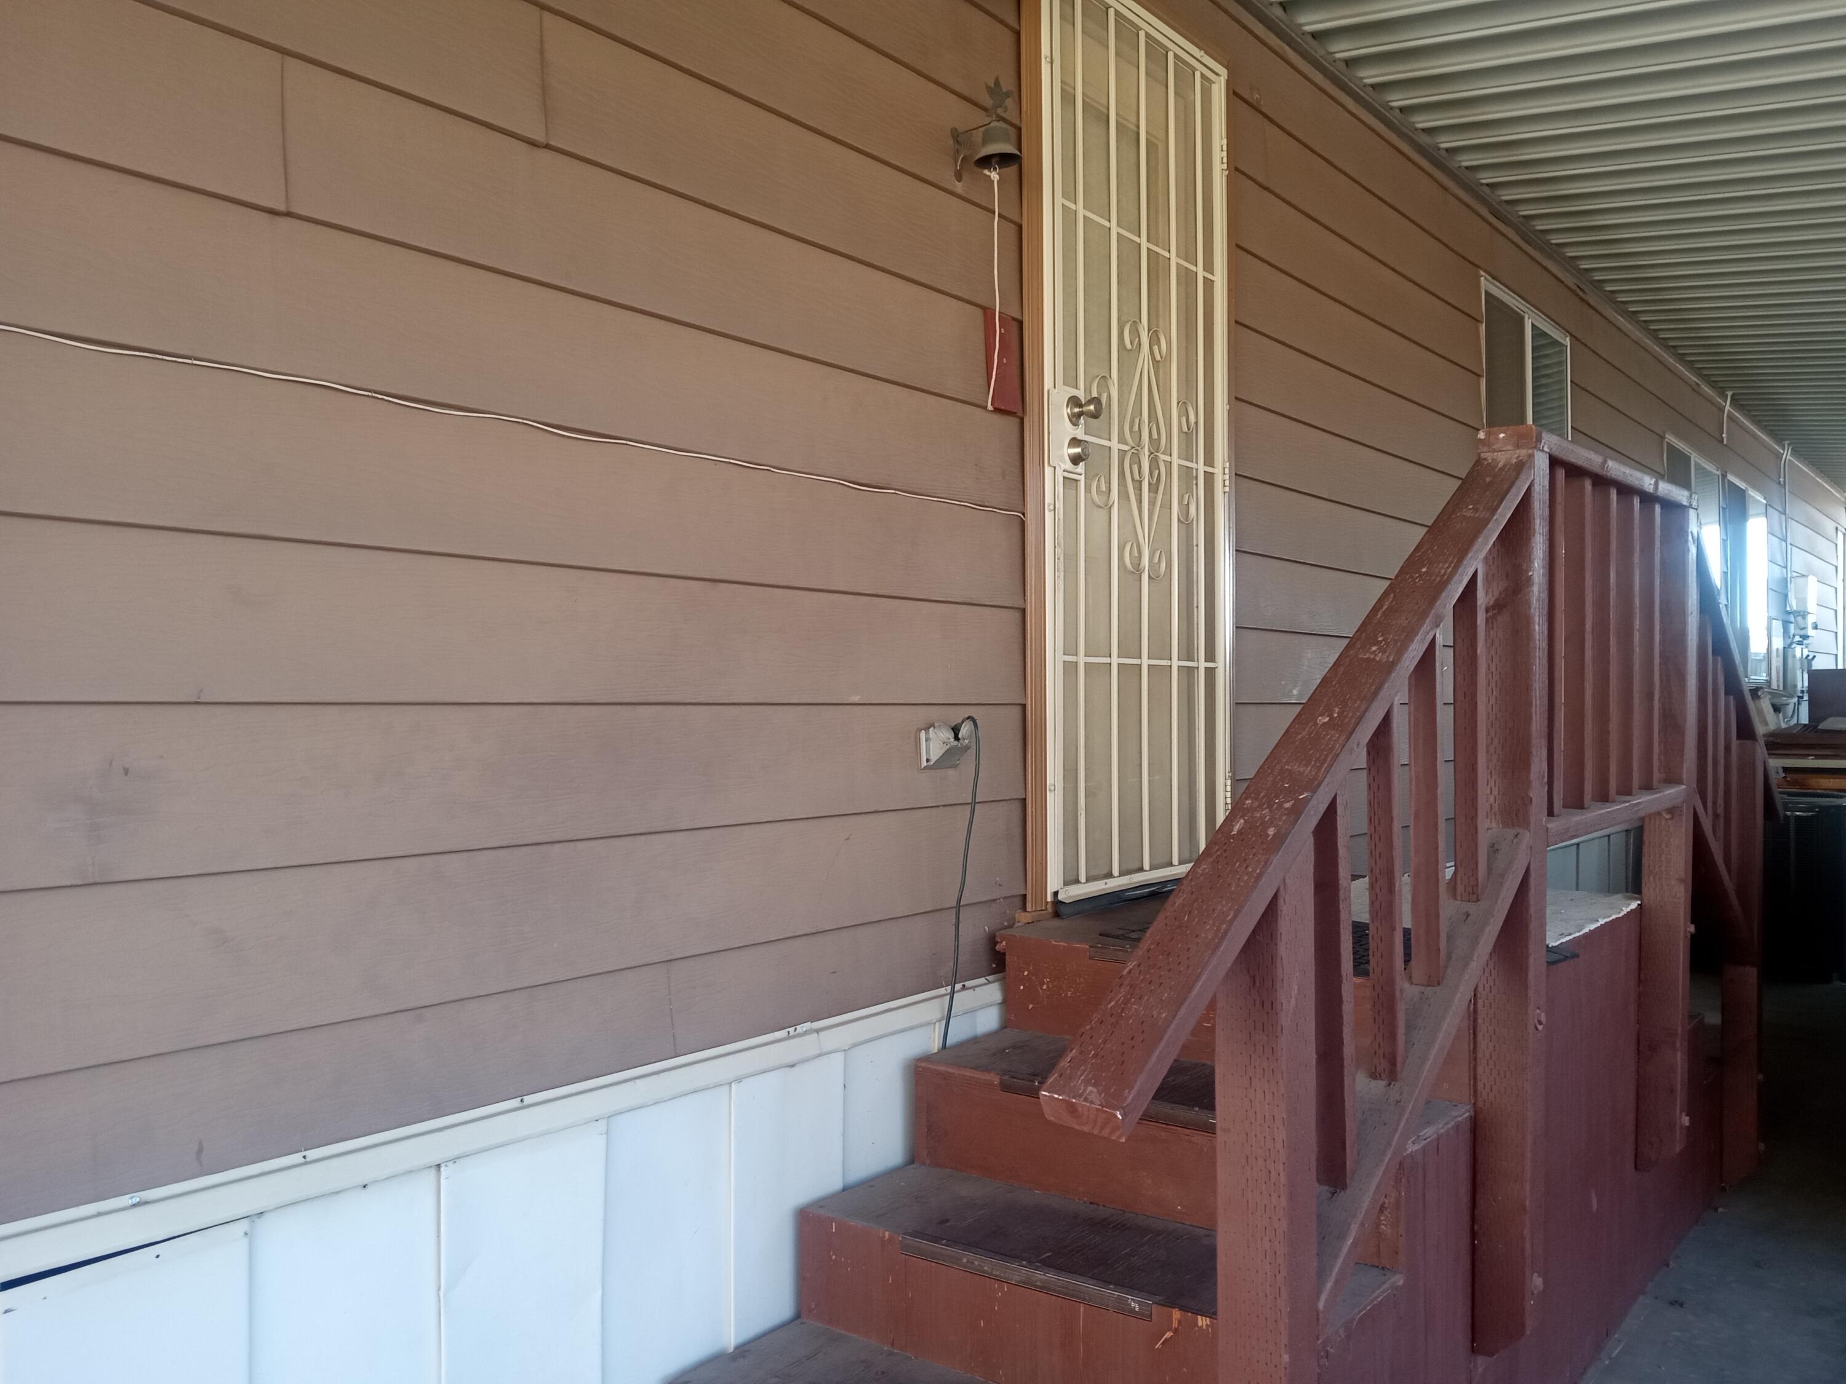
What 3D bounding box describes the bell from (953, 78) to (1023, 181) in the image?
[{"bbox_3d":[0.125,-1.112,2.942,0.142,0.186,0.093,-1,-1,38],"label":"bell"}]

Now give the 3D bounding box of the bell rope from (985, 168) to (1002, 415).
[{"bbox_3d":[0.141,-0.790,2.926,0.027,0.478,0.022,-1,-1,38],"label":"bell rope"}]

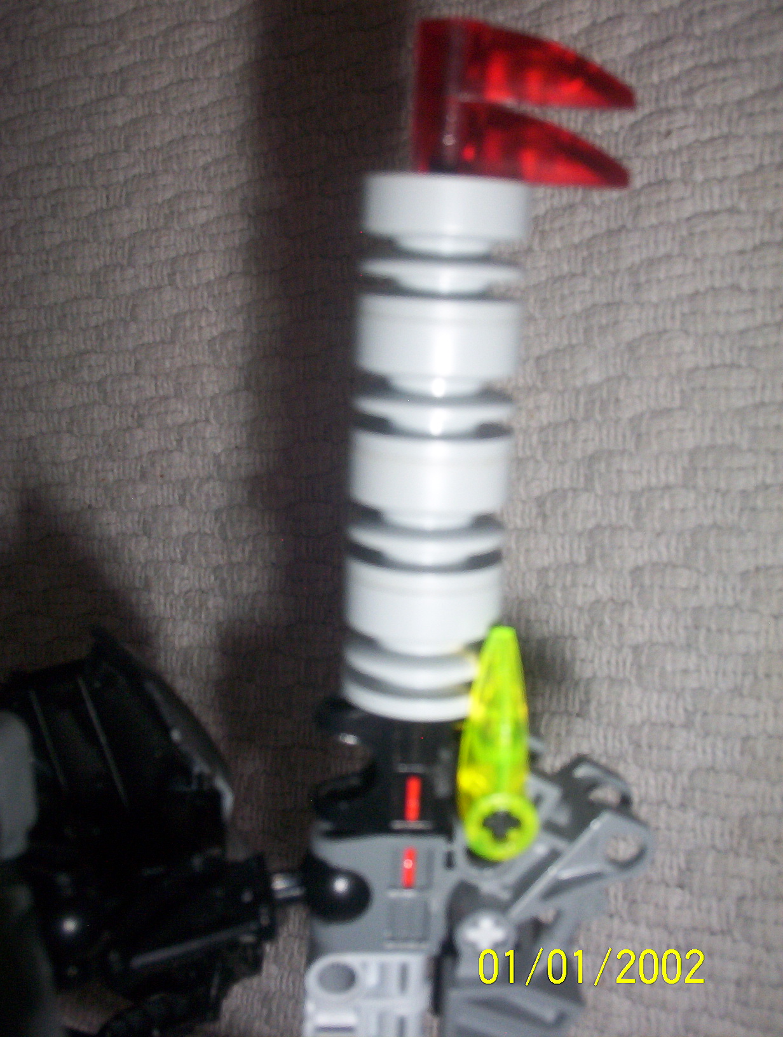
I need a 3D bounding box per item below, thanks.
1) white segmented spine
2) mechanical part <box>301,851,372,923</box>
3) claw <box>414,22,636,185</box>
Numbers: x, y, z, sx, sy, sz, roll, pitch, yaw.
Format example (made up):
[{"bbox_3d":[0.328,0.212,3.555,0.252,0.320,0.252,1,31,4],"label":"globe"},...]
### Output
[{"bbox_3d":[0.005,-0.008,0.137,0.018,0.018,0.060,3,103,0],"label":"white segmented spine"},{"bbox_3d":[-0.008,0.052,0.165,0.010,0.010,0.010,3,103,0],"label":"mechanical part"},{"bbox_3d":[0.014,-0.045,0.127,0.024,0.008,0.016,4,103,8],"label":"claw"}]

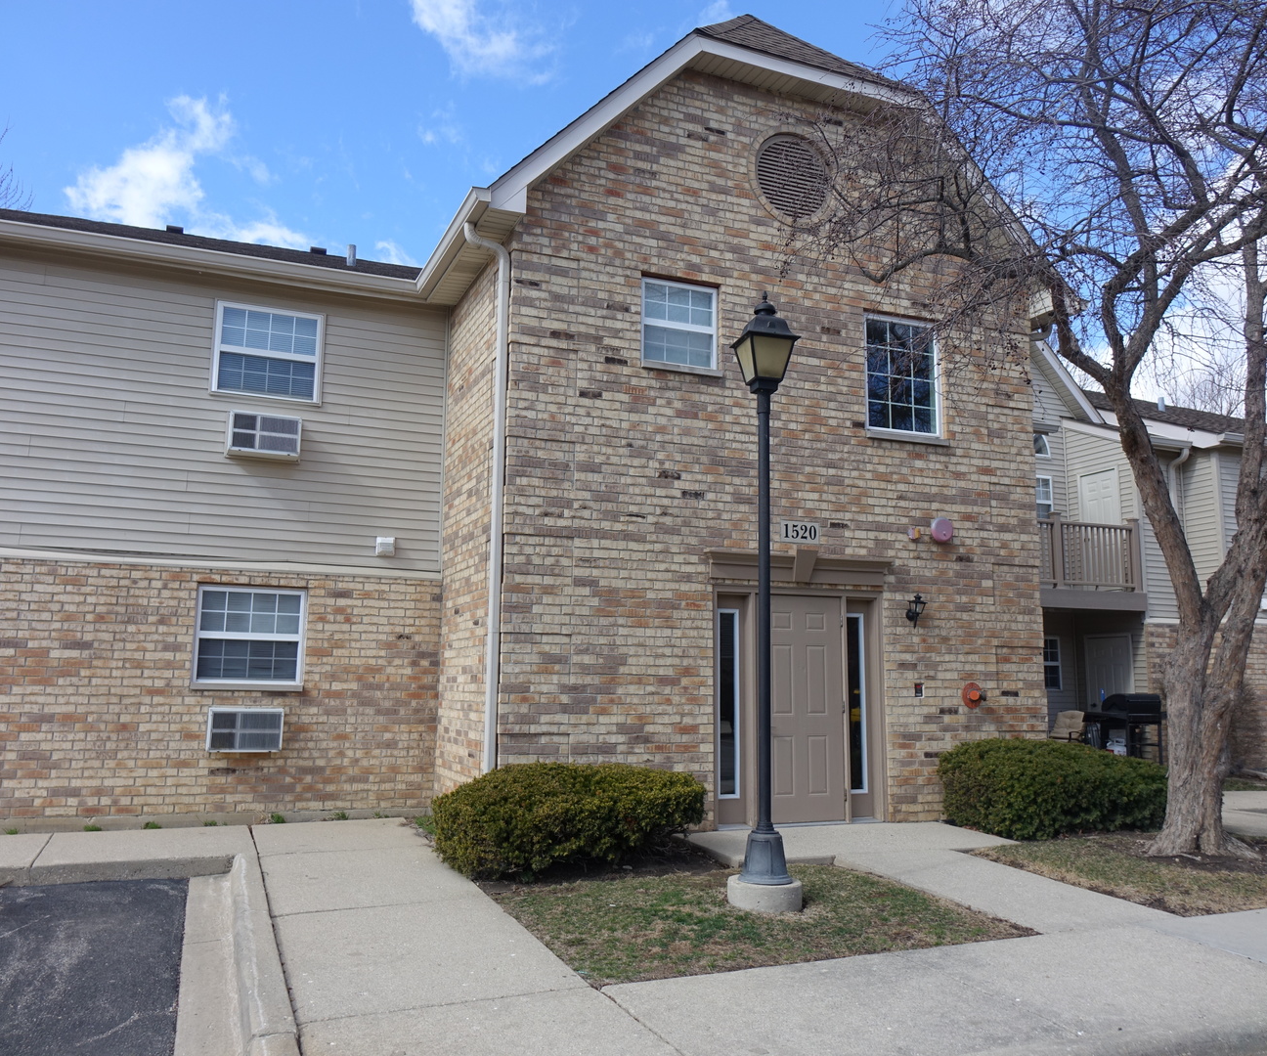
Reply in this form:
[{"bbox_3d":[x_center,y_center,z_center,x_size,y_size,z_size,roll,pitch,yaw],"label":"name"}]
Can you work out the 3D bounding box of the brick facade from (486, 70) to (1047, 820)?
[{"bbox_3d":[1.518,-0.779,9.946,5.650,6.940,0.250,4,-10,-22],"label":"brick facade"}]

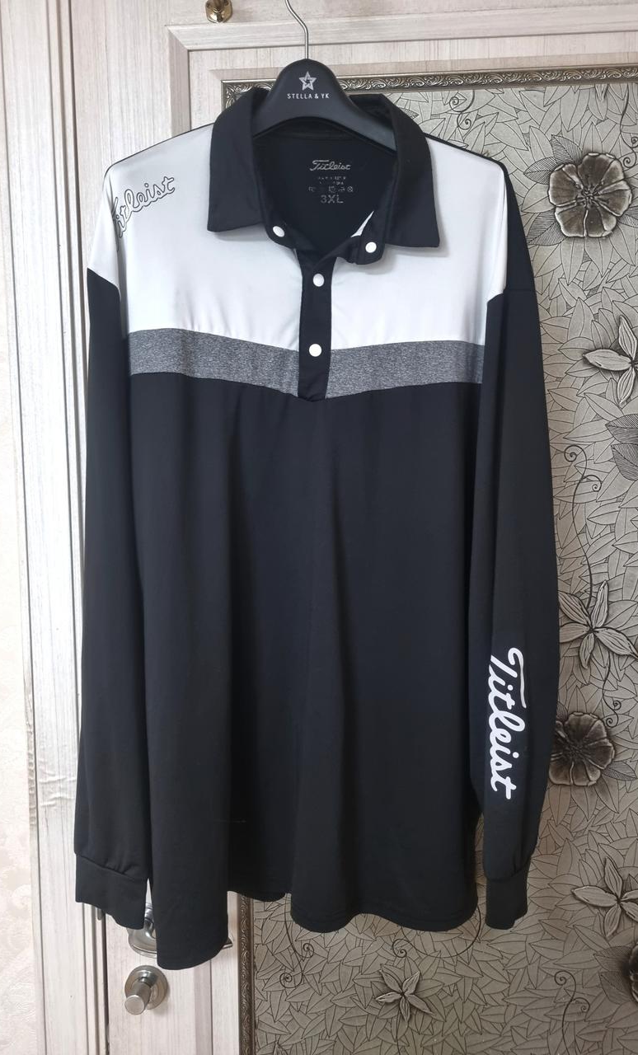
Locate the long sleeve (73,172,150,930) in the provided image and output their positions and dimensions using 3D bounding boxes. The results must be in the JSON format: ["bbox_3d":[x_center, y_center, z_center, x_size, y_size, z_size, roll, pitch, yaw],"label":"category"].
[{"bbox_3d":[-0.227,0.042,0.831,0.090,0.800,0.110,0,5,3],"label":"long sleeve"}]

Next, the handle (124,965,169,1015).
[{"bbox_3d":[-0.205,0.548,0.920,0.053,0.055,0.038,0,5,3],"label":"handle"}]

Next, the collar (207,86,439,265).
[{"bbox_3d":[0.003,-0.345,0.776,0.226,0.182,0.090,0,5,3],"label":"collar"}]

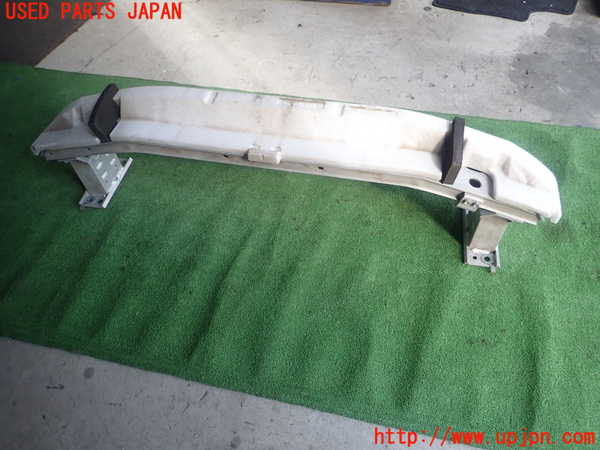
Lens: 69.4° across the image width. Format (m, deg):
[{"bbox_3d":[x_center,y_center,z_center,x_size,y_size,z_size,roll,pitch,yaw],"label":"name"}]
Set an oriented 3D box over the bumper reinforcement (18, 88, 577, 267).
[{"bbox_3d":[-0.075,-0.141,1.015,1.255,0.291,0.186,8,53,12],"label":"bumper reinforcement"}]

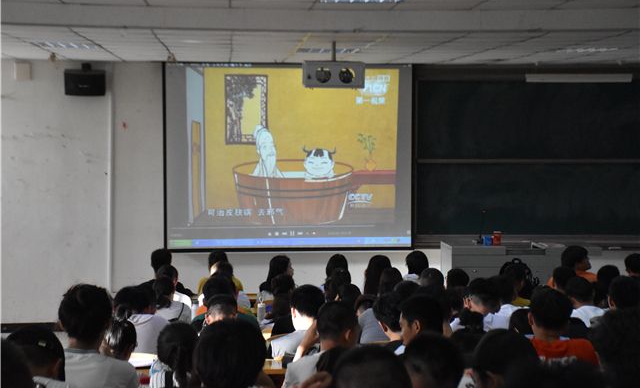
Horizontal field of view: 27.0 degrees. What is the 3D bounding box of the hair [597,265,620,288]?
[{"bbox_3d":[2.254,0.659,10.400,0.178,0.205,0.210,-1,4,-13],"label":"hair"}]

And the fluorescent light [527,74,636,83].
[{"bbox_3d":[2.931,-1.304,15.050,1.210,0.100,0.130,0,3,-4],"label":"fluorescent light"}]

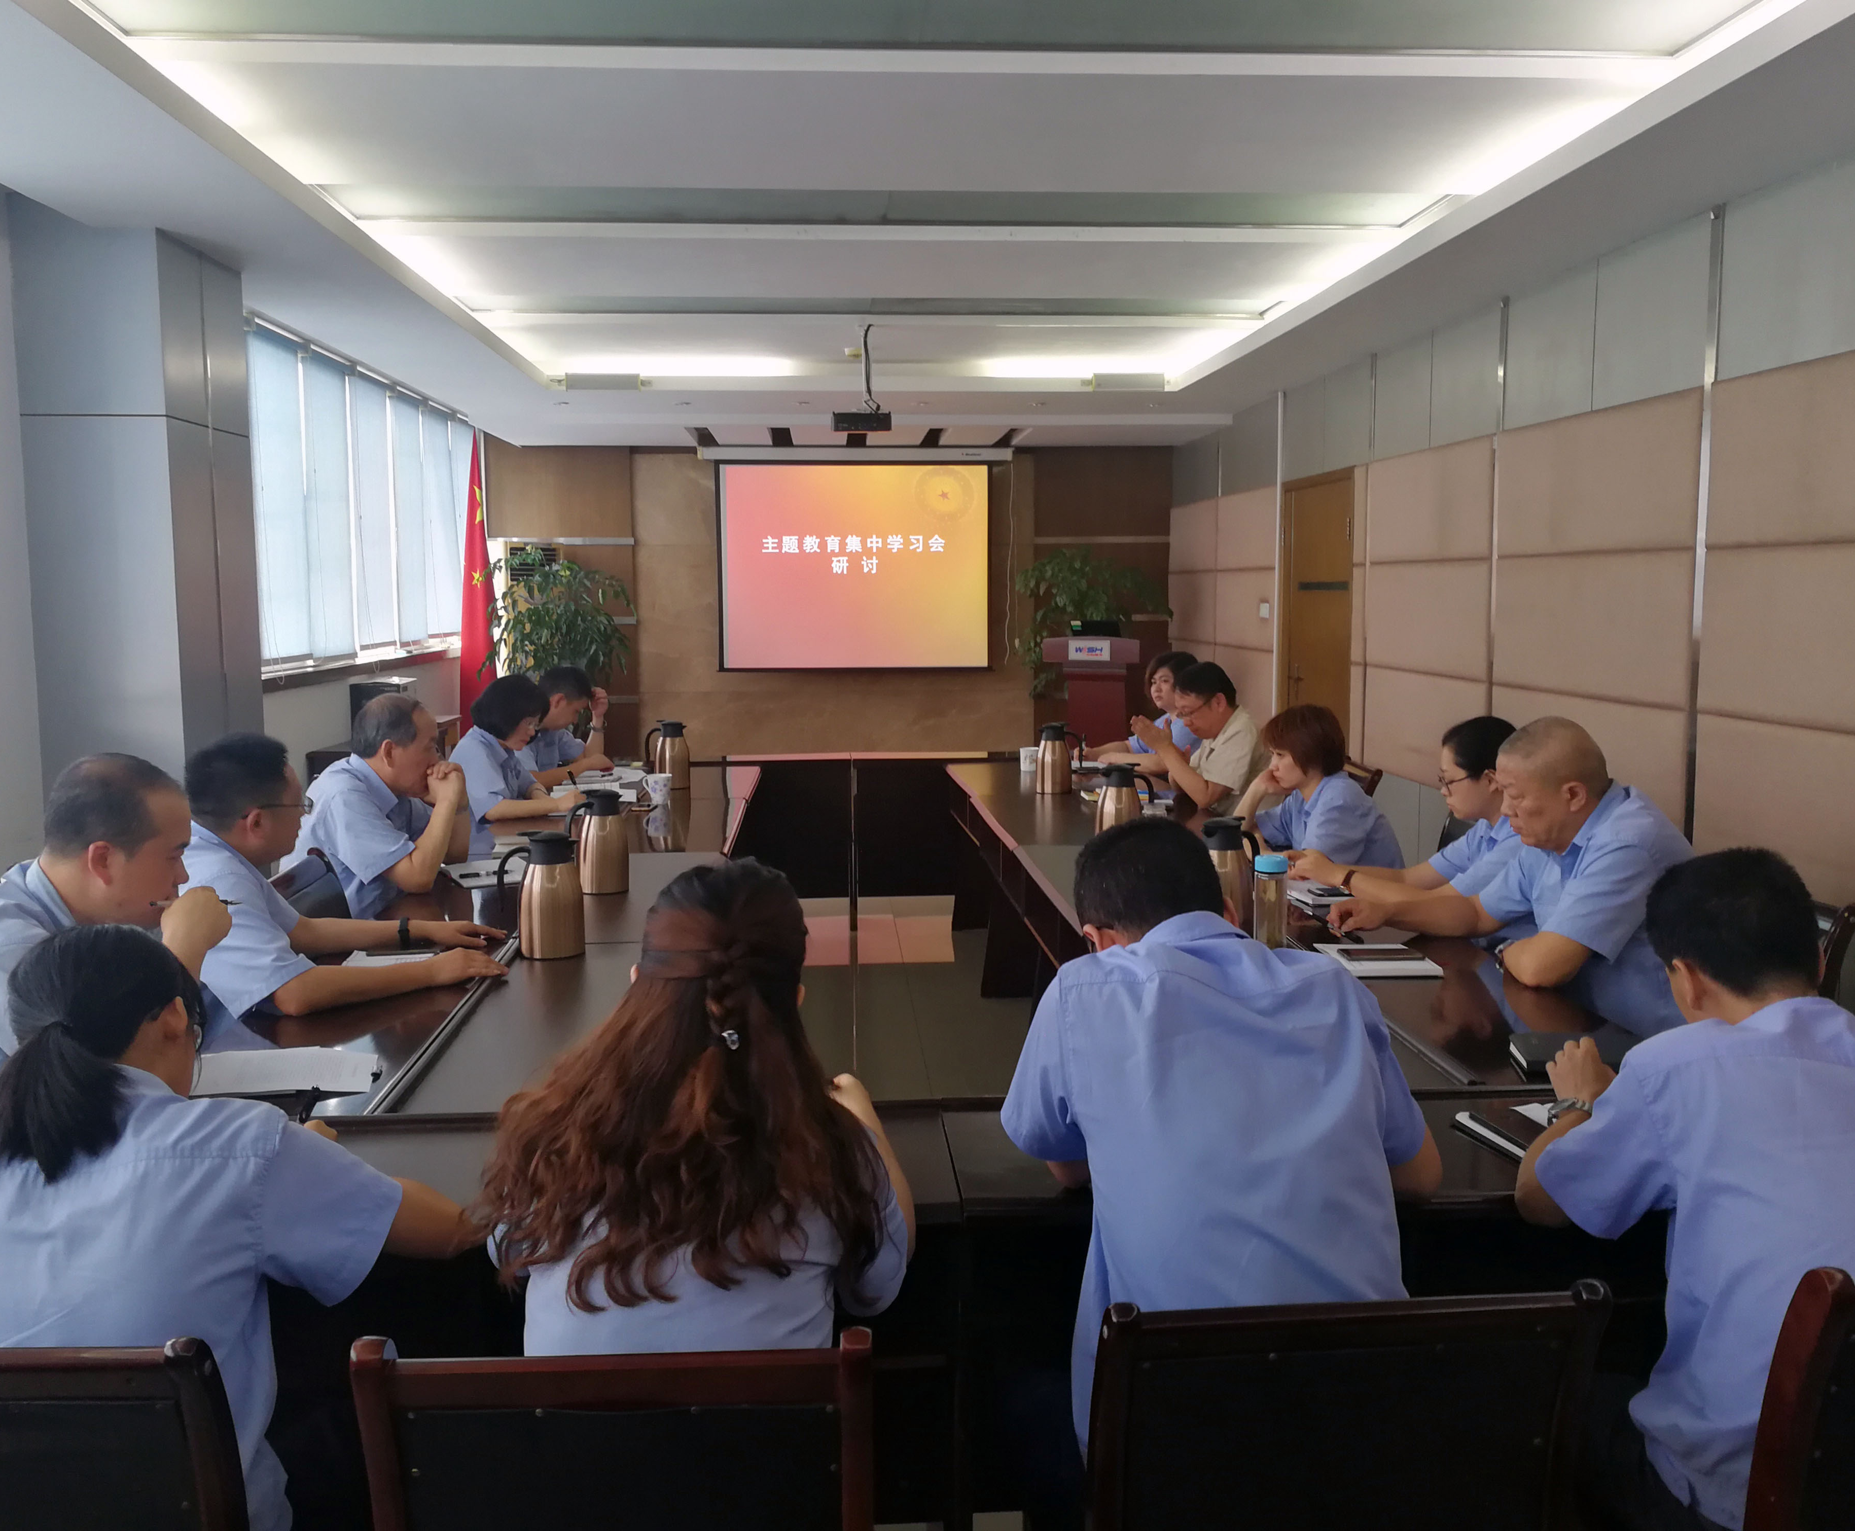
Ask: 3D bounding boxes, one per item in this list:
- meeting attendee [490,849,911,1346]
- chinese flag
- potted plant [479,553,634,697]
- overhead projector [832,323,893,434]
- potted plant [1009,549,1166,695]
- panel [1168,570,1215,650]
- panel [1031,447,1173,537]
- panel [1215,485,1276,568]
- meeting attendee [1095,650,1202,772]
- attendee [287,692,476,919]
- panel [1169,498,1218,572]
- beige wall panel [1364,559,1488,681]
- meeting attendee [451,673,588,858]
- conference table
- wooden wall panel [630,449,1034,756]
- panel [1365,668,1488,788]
[{"bbox_3d":[-0.264,0.711,1.851,0.480,1.240,0.750,-1,6,-4],"label":"meeting attendee"},{"bbox_3d":[-2.437,-0.838,8.621,0.240,1.909,0.210,-1,6,-4],"label":"chinese flag"},{"bbox_3d":[-2.671,-0.643,11.548,1.058,1.808,1.000,-1,6,-4],"label":"potted plant"},{"bbox_3d":[-0.355,-2.106,8.717,0.324,0.586,0.280,-1,6,-4],"label":"overhead projector"},{"bbox_3d":[1.248,-0.724,12.103,1.183,1.821,1.000,-1,6,-4],"label":"potted plant"},{"bbox_3d":[2.022,-1.195,12.086,0.050,0.552,1.512,-1,6,-4],"label":"panel"},{"bbox_3d":[1.399,-2.176,12.684,1.116,0.706,0.060,-1,6,-4],"label":"panel"},{"bbox_3d":[2.121,-1.552,10.522,0.050,0.504,1.498,-1,6,-4],"label":"panel"},{"bbox_3d":[1.019,0.105,7.034,0.680,1.255,0.500,-1,6,-4],"label":"meeting attendee"},{"bbox_3d":[-1.405,0.438,4.241,0.600,1.238,0.520,-1,6,-9],"label":"attendee"},{"bbox_3d":[2.020,-1.719,12.028,0.050,0.504,1.512,-1,6,-4],"label":"panel"},{"bbox_3d":[1.814,-0.540,5.805,0.050,0.405,1.190,-1,6,-4],"label":"beige wall panel"},{"bbox_3d":[-1.434,0.319,5.386,0.590,1.225,0.500,-2,6,-12],"label":"meeting attendee"},{"bbox_3d":[-0.143,0.624,4.811,2.595,0.760,5.606,-1,6,-4],"label":"conference table"},{"bbox_3d":[-0.564,-0.774,9.929,2.460,2.390,0.070,-1,6,-4],"label":"wooden wall panel"},{"bbox_3d":[1.818,-0.133,5.839,0.050,0.405,1.190,-1,6,-4],"label":"panel"}]

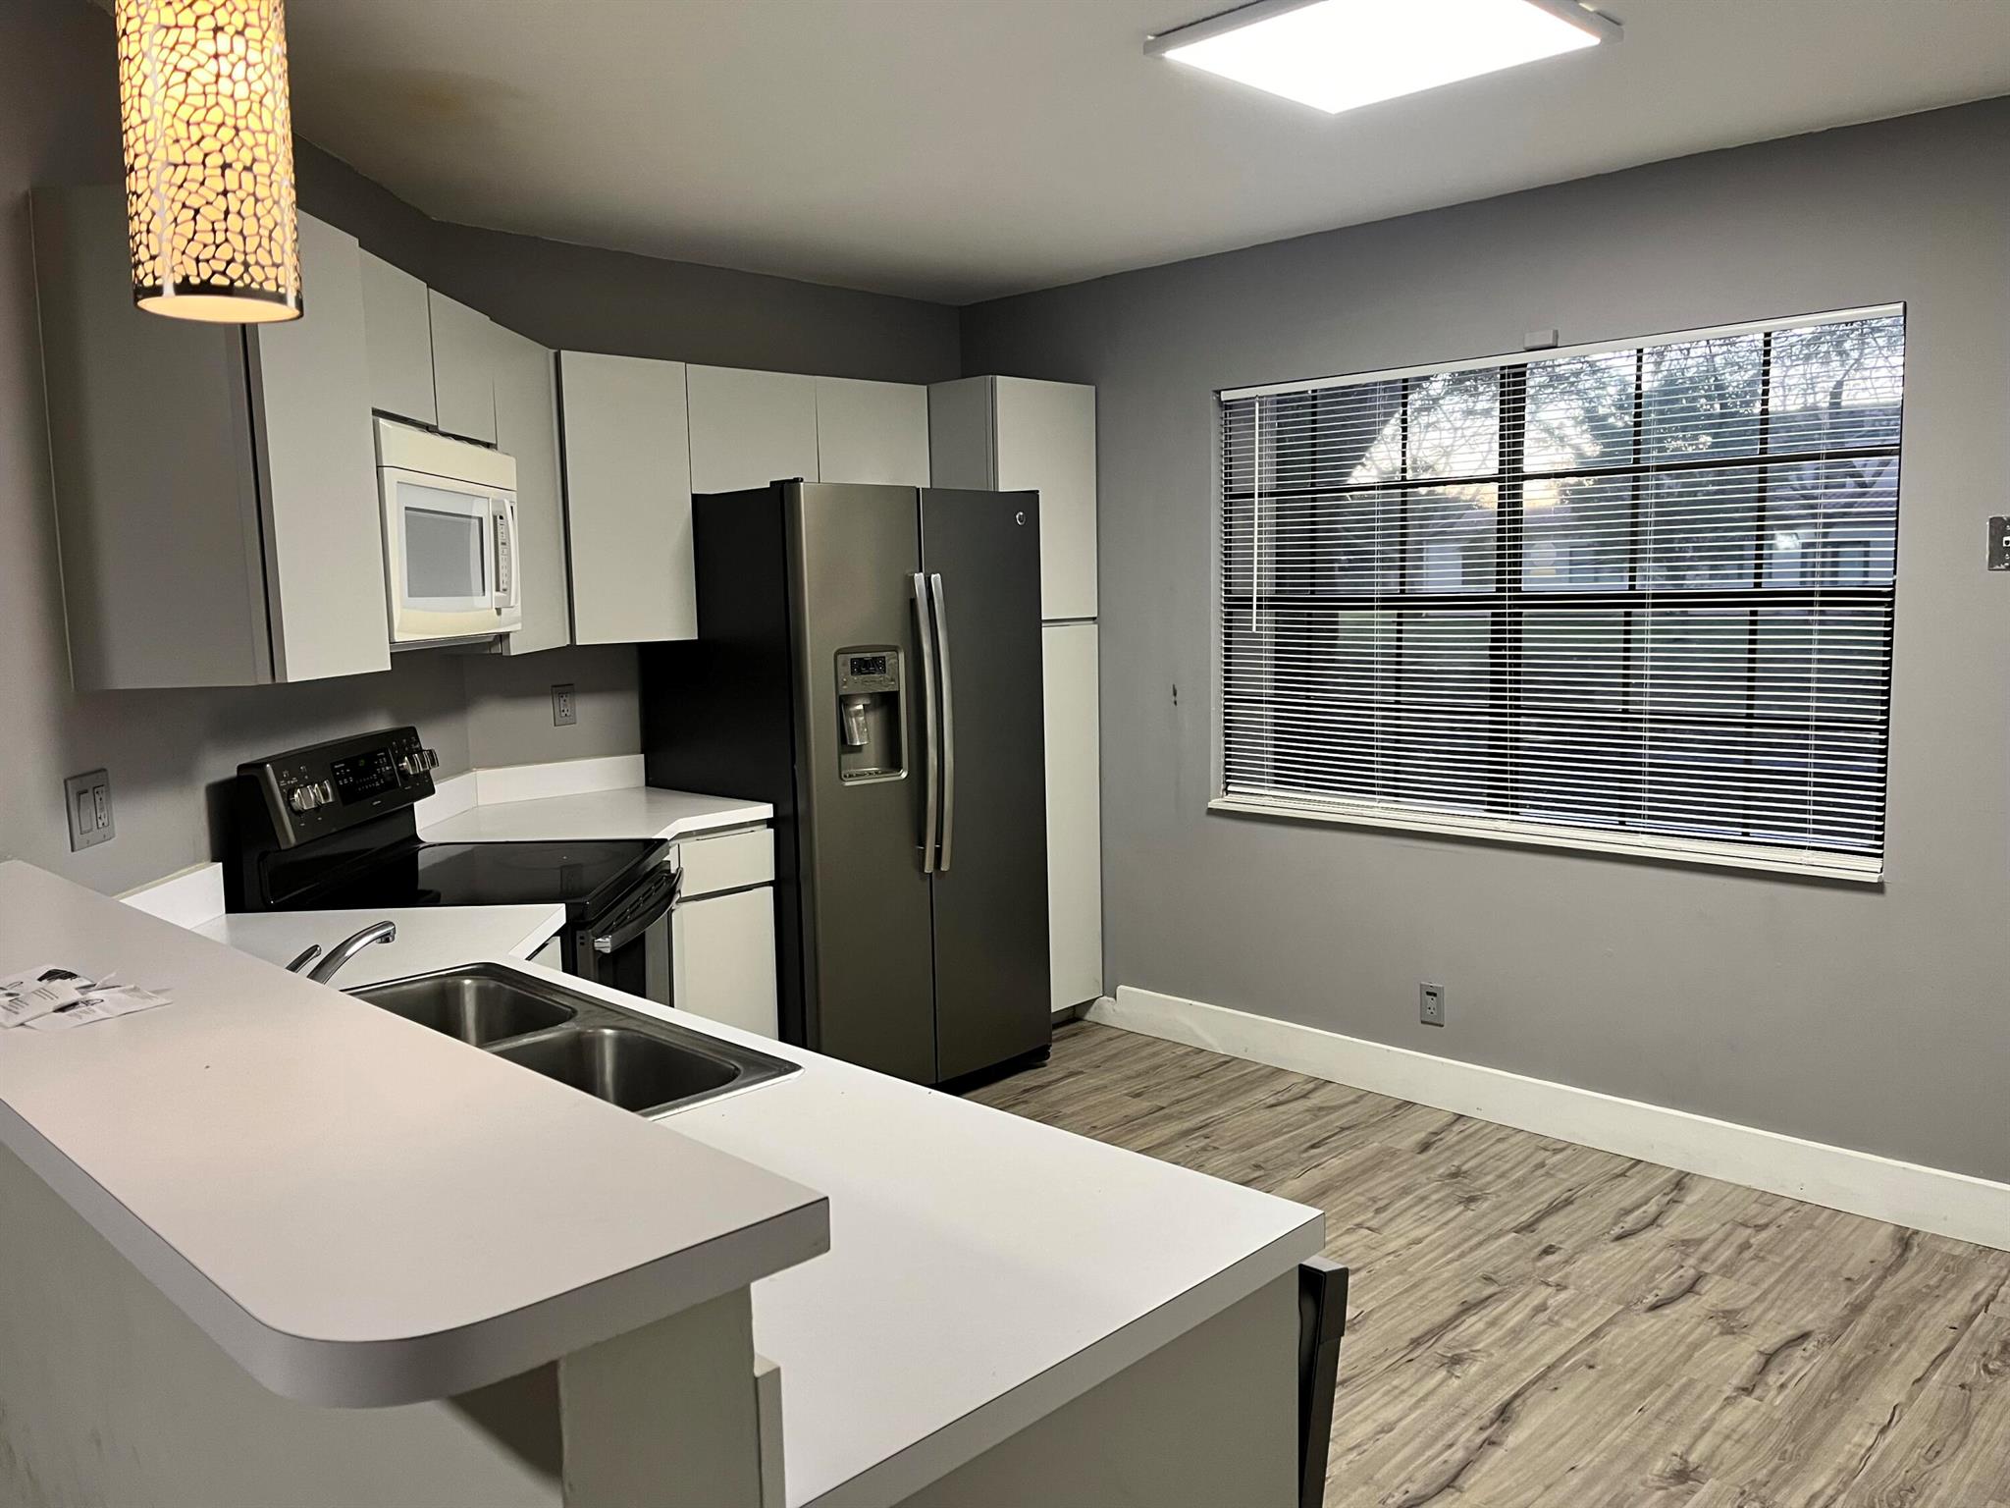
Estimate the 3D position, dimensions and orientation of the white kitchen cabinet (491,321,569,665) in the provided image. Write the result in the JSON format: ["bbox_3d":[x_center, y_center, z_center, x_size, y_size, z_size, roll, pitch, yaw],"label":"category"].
[{"bbox_3d":[-1.319,-0.631,3.721,0.309,0.762,0.479,-1,6,-1],"label":"white kitchen cabinet"}]

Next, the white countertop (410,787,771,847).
[{"bbox_3d":[-1.093,0.192,3.850,0.883,0.042,0.949,5,9,44],"label":"white countertop"}]

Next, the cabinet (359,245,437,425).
[{"bbox_3d":[-1.326,-0.787,2.892,0.318,0.282,0.382,-1,6,0],"label":"cabinet"}]

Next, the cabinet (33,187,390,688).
[{"bbox_3d":[-1.309,-0.508,2.539,0.337,0.764,0.402,-1,6,0],"label":"cabinet"}]

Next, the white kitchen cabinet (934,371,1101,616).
[{"bbox_3d":[-0.083,-0.813,4.989,0.626,0.742,0.462,5,9,44],"label":"white kitchen cabinet"}]

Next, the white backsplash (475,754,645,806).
[{"bbox_3d":[-1.255,0.070,4.319,0.020,0.102,0.535,5,9,45],"label":"white backsplash"}]

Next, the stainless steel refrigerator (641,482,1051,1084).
[{"bbox_3d":[-0.446,0.119,4.502,0.818,1.771,0.903,5,9,44],"label":"stainless steel refrigerator"}]

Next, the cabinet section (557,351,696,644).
[{"bbox_3d":[-1.112,-0.686,4.150,0.320,0.753,0.381,5,9,43],"label":"cabinet section"}]

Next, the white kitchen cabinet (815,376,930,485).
[{"bbox_3d":[-0.506,-0.980,4.788,0.305,0.359,0.451,5,9,45],"label":"white kitchen cabinet"}]

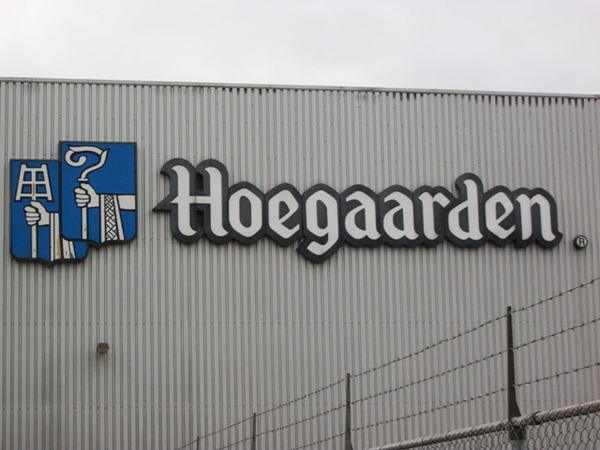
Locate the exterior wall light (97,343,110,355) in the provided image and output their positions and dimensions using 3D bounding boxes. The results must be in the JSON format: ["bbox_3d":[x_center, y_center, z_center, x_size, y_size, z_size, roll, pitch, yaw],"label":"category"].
[{"bbox_3d":[-4.966,3.122,42.098,0.300,0.260,0.200,1,-11,-13],"label":"exterior wall light"}]

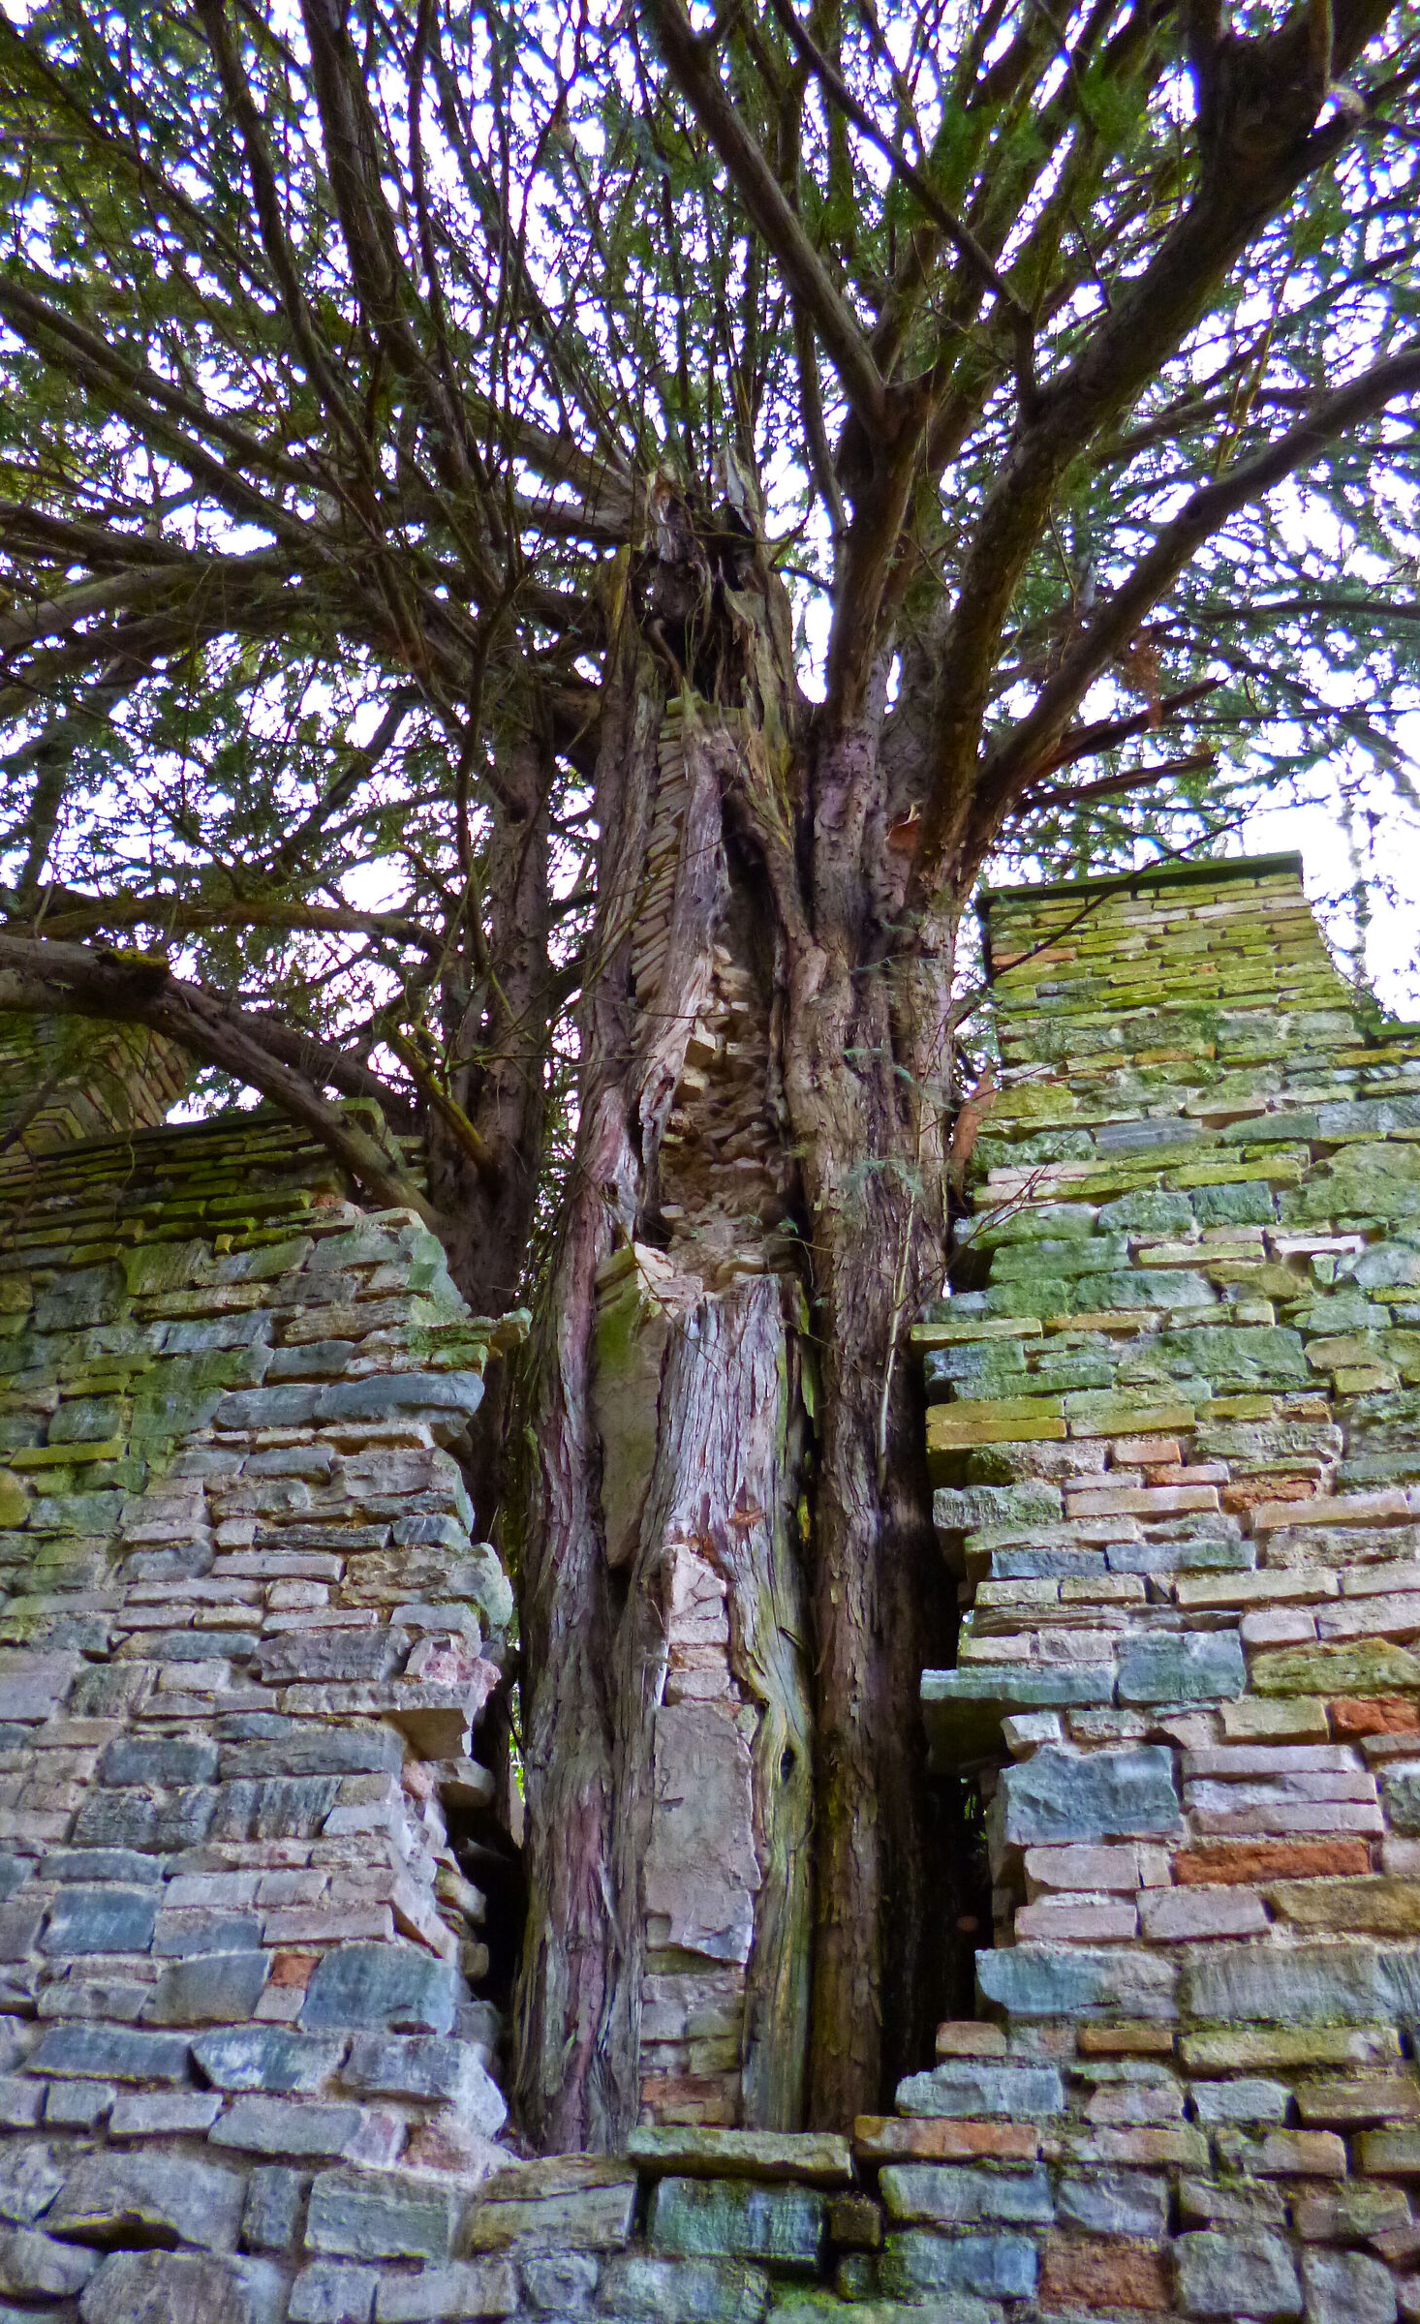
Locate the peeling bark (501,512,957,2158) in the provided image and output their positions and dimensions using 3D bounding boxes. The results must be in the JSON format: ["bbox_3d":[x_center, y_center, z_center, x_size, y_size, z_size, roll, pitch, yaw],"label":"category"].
[{"bbox_3d":[0.140,-0.288,4.597,1.050,5.300,0.850,-5,-38,9],"label":"peeling bark"}]

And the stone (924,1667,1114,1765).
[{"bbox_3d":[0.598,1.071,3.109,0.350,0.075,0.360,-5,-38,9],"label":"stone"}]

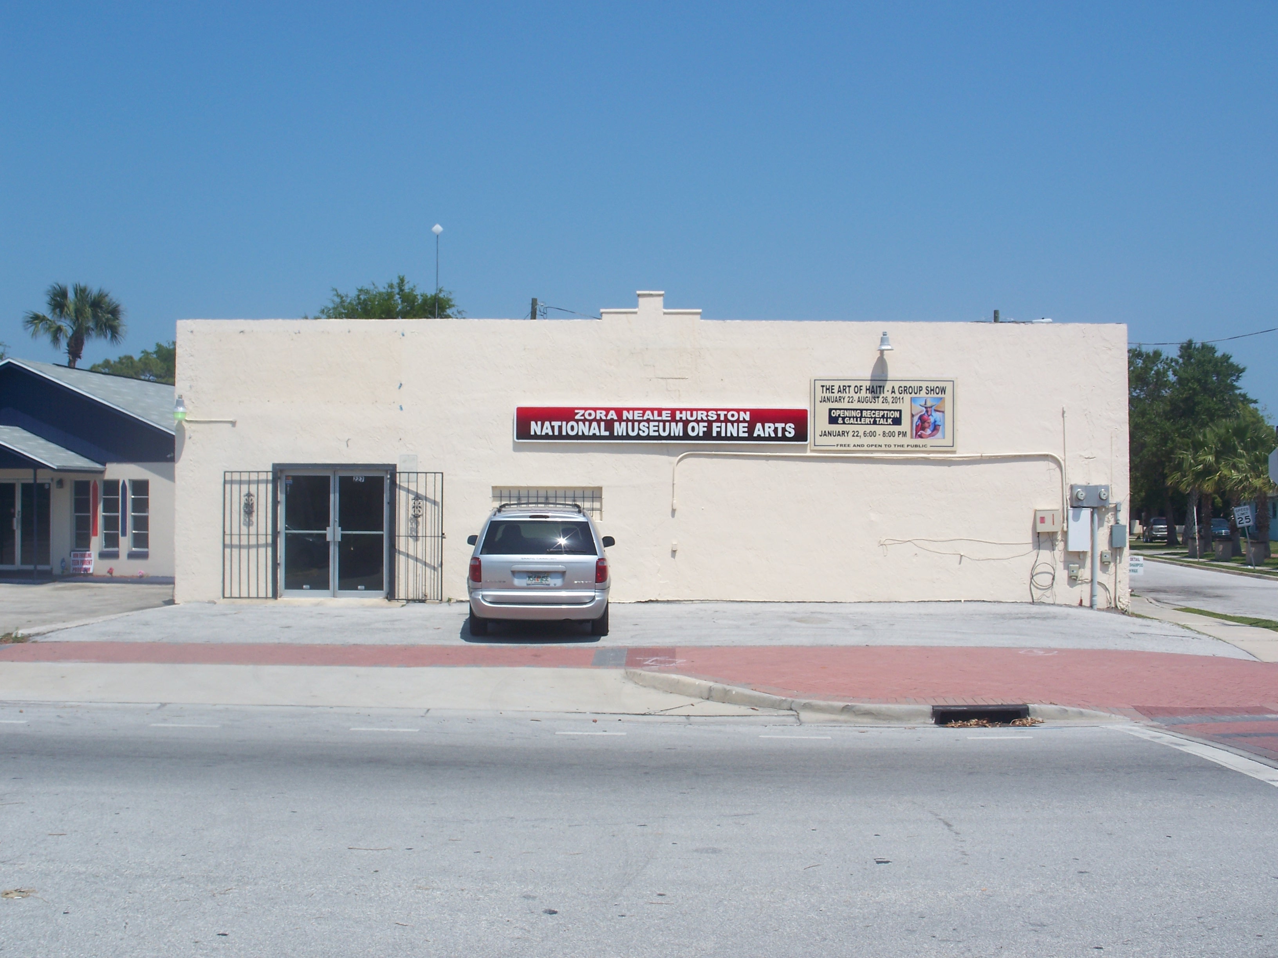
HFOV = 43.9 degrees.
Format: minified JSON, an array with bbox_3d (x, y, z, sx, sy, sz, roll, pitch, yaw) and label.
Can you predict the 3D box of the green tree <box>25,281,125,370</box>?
[{"bbox_3d":[-19.220,-2.100,54.000,3.500,9.200,3.500,0,-1,0],"label":"green tree"}]

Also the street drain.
[{"bbox_3d":[3.190,2.210,14.800,0.910,0.200,0.200,0,-1,-3],"label":"street drain"}]

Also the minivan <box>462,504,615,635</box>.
[{"bbox_3d":[-1.400,1.200,22.800,2.050,1.770,5.050,0,0,-3],"label":"minivan"}]

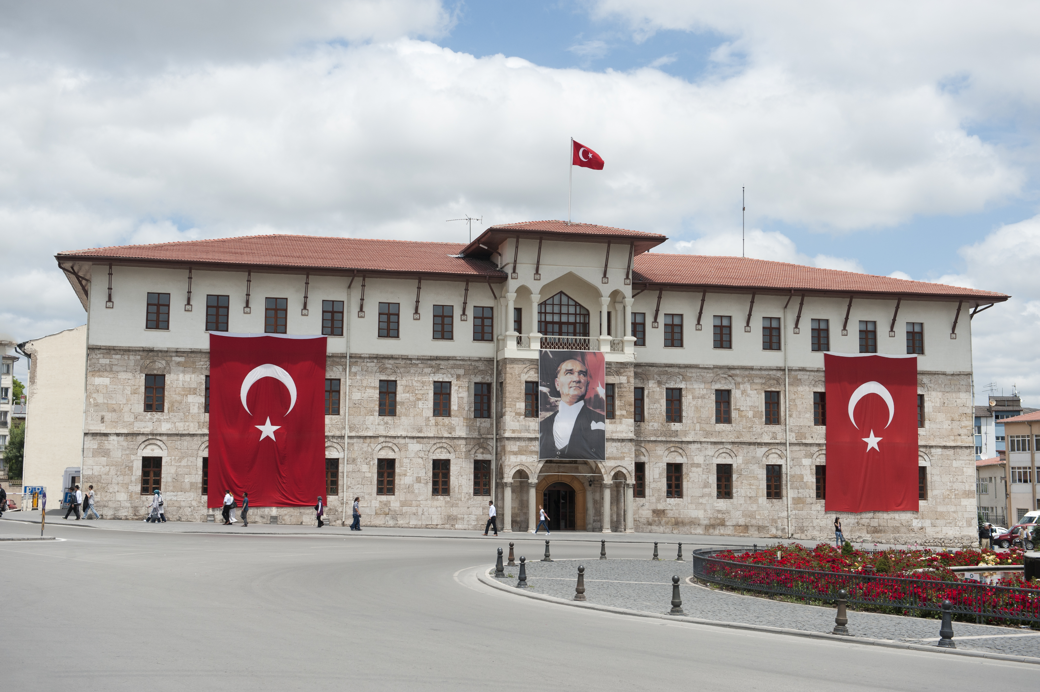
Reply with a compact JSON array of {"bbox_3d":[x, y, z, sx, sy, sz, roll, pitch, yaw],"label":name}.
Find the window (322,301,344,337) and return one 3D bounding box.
[{"bbox_3d":[-10.078,-1.511,74.794,1.150,1.887,0.180,2,-6,-13],"label":"window"}]

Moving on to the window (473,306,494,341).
[{"bbox_3d":[-2.013,-1.223,76.643,1.103,1.892,0.180,2,-6,-13],"label":"window"}]

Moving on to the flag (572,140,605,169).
[{"bbox_3d":[3.884,-10.885,78.860,1.720,1.680,0.350,0,-7,6],"label":"flag"}]

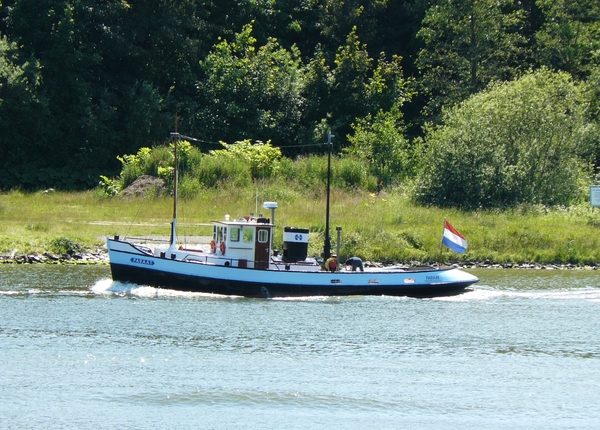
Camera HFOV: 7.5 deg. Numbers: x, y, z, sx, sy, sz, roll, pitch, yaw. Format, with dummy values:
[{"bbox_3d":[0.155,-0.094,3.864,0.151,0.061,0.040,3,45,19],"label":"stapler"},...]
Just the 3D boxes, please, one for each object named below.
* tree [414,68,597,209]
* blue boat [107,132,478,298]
[{"bbox_3d":[12.215,-4.547,272.000,10.800,8.400,9.600,0,2,0],"label":"tree"},{"bbox_3d":[-0.352,-0.211,215.000,18.000,8.200,4.400,-1,2,-17],"label":"blue boat"}]

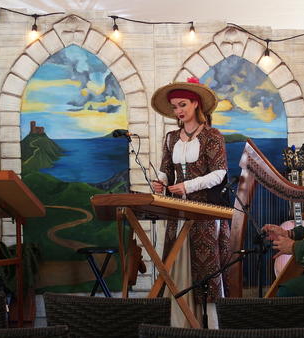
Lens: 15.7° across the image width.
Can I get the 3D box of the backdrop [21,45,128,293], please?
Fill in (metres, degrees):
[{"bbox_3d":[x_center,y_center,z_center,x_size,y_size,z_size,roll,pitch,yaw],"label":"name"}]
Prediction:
[{"bbox_3d":[-0.640,-0.004,9.250,0.910,2.070,0.040,-1,0,-7],"label":"backdrop"}]

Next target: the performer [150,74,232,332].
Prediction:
[{"bbox_3d":[0.251,0.251,7.200,0.500,1.680,0.460,-1,0,22],"label":"performer"}]

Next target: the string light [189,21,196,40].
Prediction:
[{"bbox_3d":[0.339,-1.159,9.250,0.050,0.168,0.050,-1,0,0],"label":"string light"}]

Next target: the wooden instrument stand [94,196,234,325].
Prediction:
[{"bbox_3d":[0.066,0.615,6.900,0.880,0.940,0.520,-1,0,18],"label":"wooden instrument stand"}]

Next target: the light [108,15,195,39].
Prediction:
[{"bbox_3d":[-0.004,-1.192,9.250,0.730,0.200,0.060,-1,0,-7],"label":"light"}]

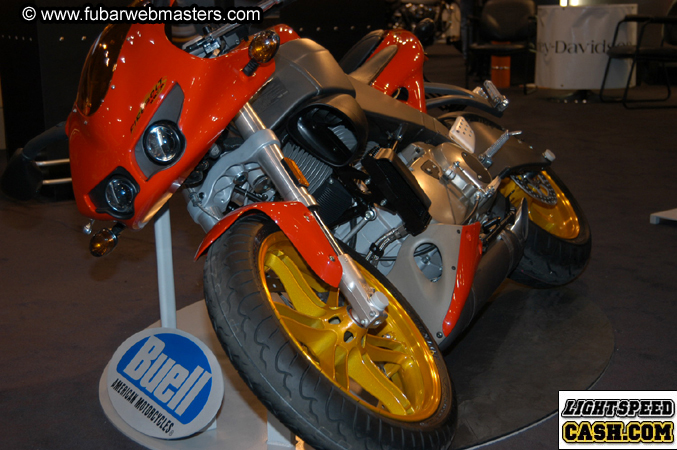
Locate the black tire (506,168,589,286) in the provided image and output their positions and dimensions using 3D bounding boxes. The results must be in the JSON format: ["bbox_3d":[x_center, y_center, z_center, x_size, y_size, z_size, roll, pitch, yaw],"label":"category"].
[{"bbox_3d":[0.497,-0.080,3.386,0.630,0.180,0.630,46,26,7],"label":"black tire"}]

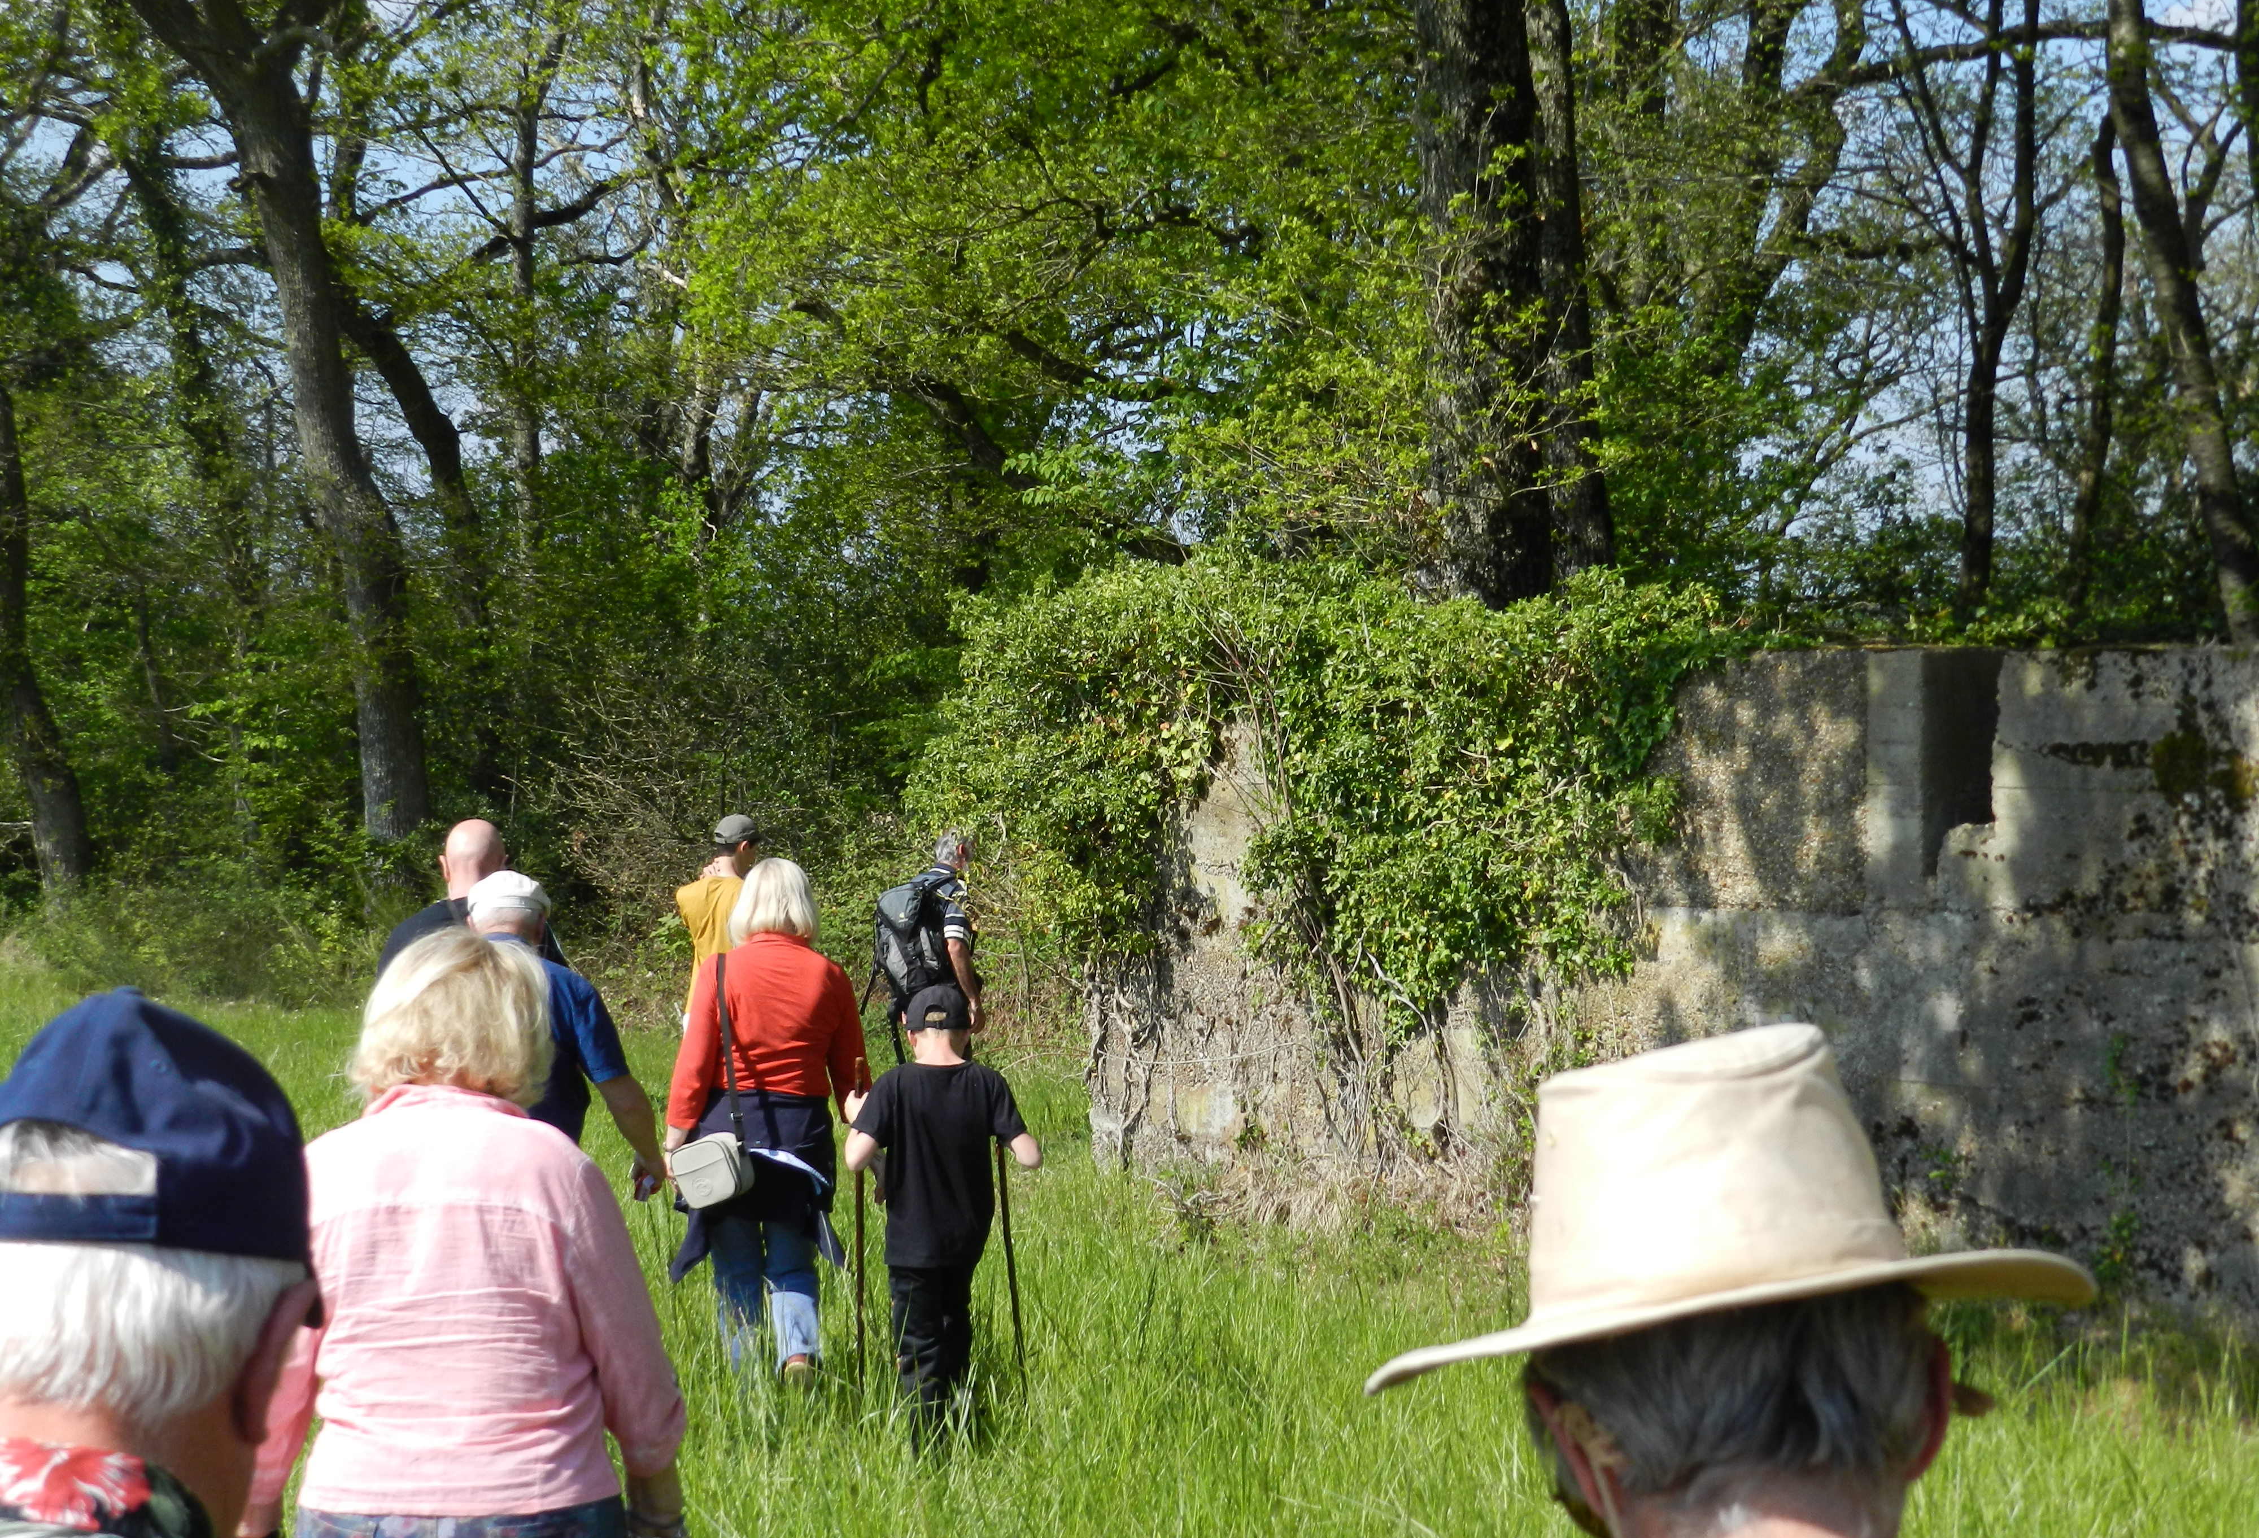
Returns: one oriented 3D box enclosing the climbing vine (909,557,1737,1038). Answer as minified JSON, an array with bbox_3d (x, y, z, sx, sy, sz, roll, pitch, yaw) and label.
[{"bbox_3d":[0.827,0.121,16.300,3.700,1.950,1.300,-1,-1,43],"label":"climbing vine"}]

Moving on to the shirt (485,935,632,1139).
[{"bbox_3d":[-1.532,0.754,9.700,0.550,0.700,0.310,0,-1,6],"label":"shirt"}]

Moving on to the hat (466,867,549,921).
[{"bbox_3d":[-1.539,0.313,9.700,0.215,0.130,0.250,0,-1,6],"label":"hat"}]

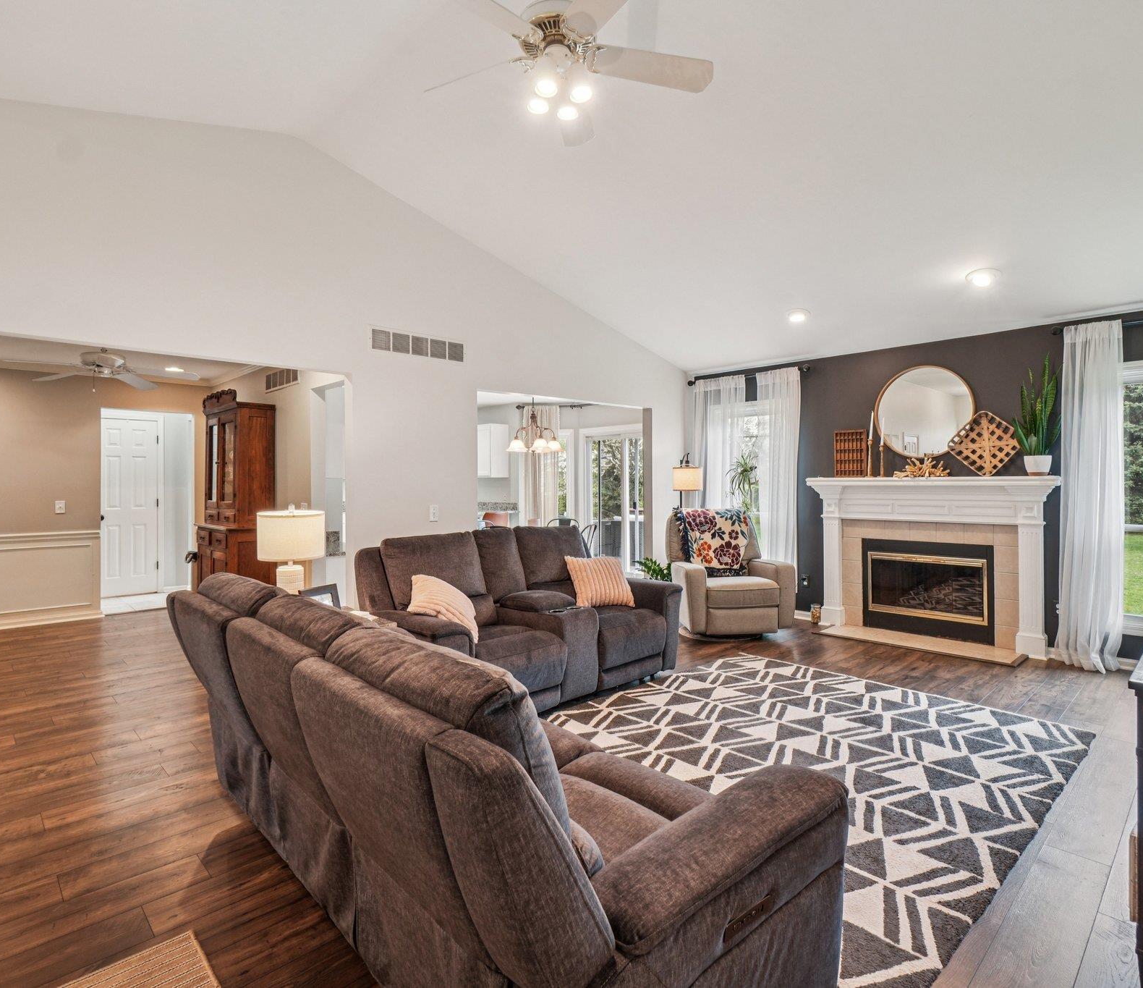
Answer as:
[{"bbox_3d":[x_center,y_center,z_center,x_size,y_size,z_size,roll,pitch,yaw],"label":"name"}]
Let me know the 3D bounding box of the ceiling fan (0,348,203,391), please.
[{"bbox_3d":[-3.507,-1.011,4.634,1.170,0.360,1.170,-1,1,-45],"label":"ceiling fan"}]

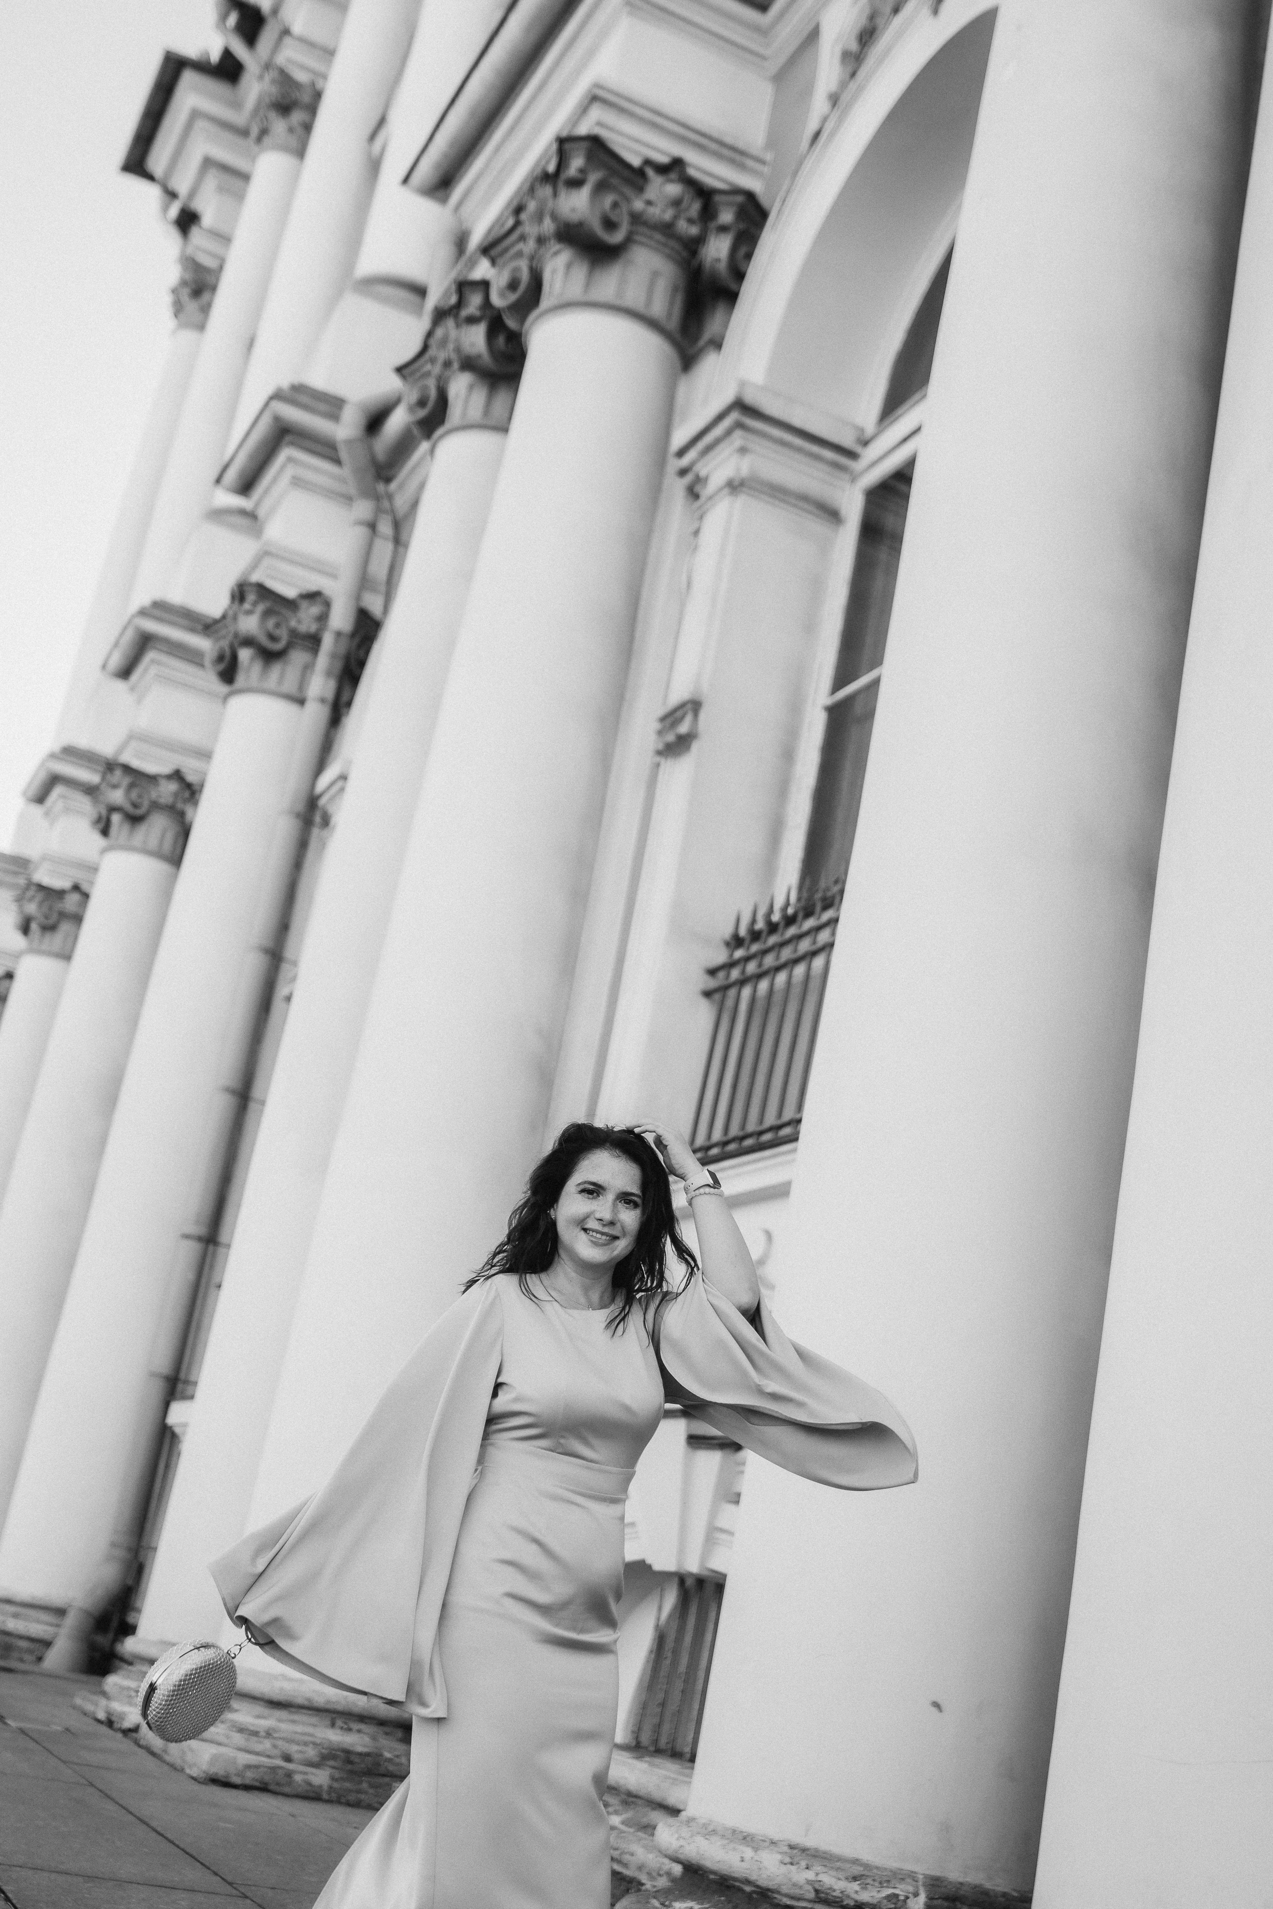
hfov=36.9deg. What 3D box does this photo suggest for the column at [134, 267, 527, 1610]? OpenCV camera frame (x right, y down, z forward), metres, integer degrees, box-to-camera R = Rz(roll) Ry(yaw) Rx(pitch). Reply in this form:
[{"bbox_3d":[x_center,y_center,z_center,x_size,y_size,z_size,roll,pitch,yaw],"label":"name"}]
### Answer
[{"bbox_3d":[-1.352,-0.009,10.585,1.214,7.740,1.214,18,-20,-23],"label":"column"}]

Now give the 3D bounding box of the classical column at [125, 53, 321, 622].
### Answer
[{"bbox_3d":[-5.745,-8.016,26.607,1.109,9.416,1.109,18,-20,-23],"label":"classical column"}]

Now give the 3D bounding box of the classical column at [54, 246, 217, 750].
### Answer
[{"bbox_3d":[-8.001,-6.940,30.873,1.109,9.416,1.109,18,-20,-23],"label":"classical column"}]

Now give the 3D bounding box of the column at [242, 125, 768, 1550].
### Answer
[{"bbox_3d":[-0.685,-0.327,9.323,1.214,7.740,1.214,18,-20,-23],"label":"column"}]

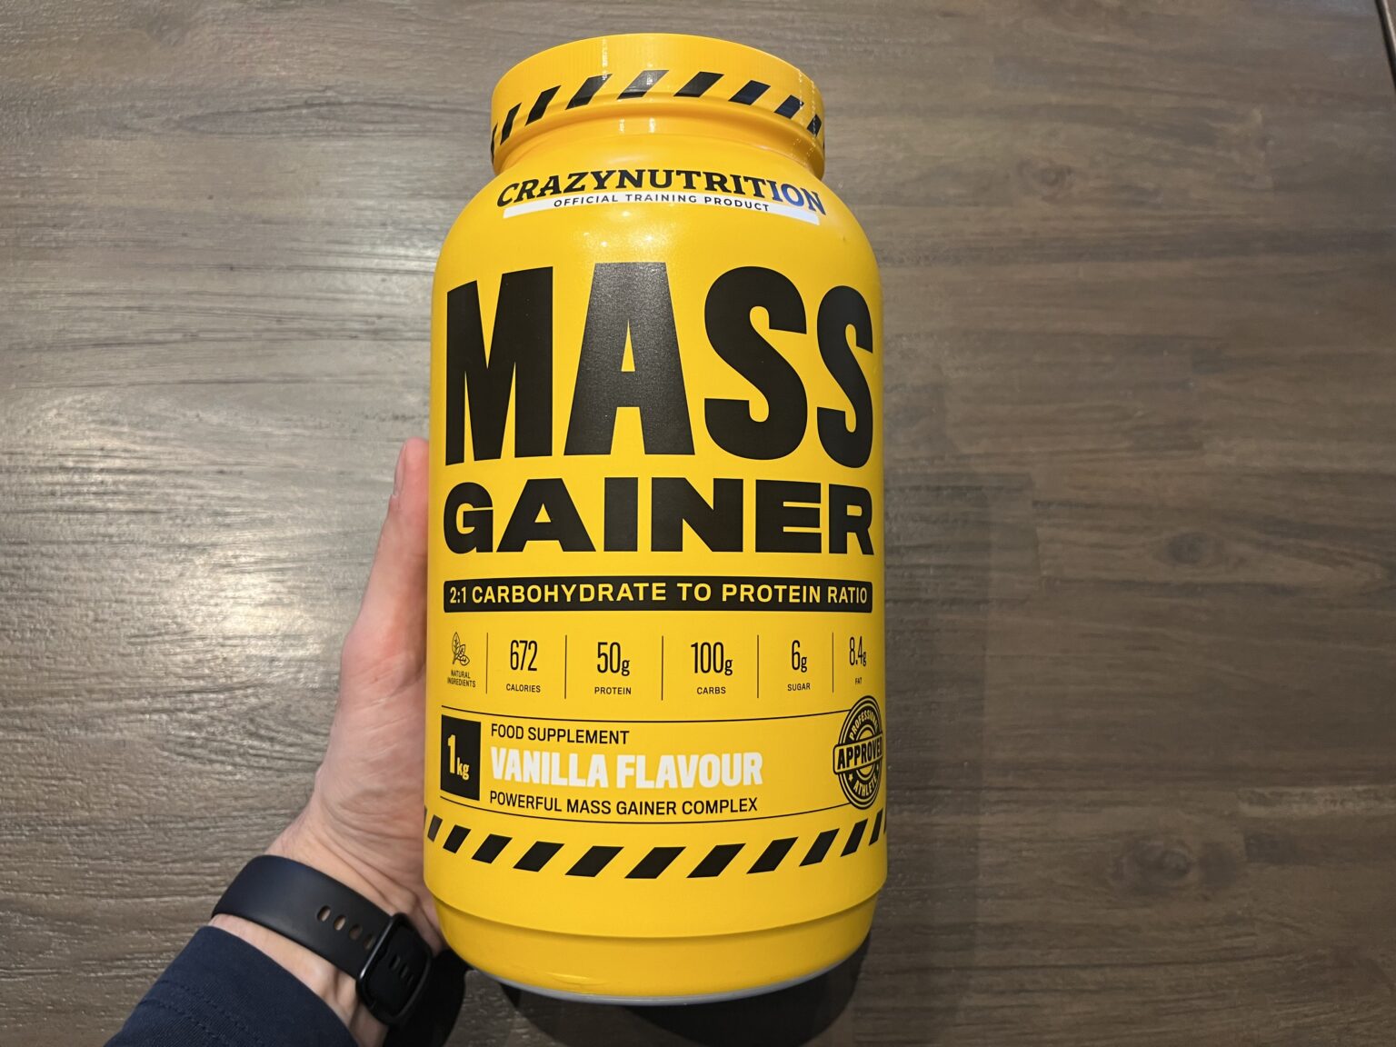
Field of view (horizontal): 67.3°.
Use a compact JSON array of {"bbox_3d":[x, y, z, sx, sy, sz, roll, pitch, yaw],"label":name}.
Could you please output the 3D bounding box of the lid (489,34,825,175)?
[{"bbox_3d":[-0.011,-0.111,0.313,0.098,0.098,0.019,0,86,0],"label":"lid"}]

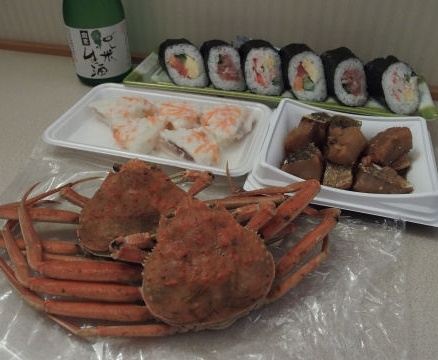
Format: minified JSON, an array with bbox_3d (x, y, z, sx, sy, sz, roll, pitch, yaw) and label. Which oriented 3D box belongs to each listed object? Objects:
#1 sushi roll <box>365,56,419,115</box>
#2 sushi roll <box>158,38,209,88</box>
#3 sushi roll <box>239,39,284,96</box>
[{"bbox_3d":[0.171,-0.094,0.382,0.042,0.052,0.042,-3,38,-3],"label":"sushi roll"},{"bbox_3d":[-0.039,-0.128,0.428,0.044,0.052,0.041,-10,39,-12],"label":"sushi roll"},{"bbox_3d":[0.046,-0.120,0.417,0.043,0.052,0.041,-4,38,-5],"label":"sushi roll"}]

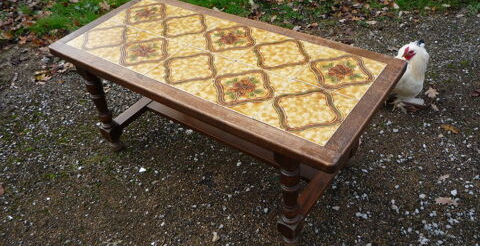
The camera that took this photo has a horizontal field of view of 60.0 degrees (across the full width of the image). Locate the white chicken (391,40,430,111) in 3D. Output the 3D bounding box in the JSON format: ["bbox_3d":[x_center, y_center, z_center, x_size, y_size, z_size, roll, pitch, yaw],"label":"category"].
[{"bbox_3d":[0.696,-0.201,1.679,0.165,0.315,0.275,26,50,32],"label":"white chicken"}]

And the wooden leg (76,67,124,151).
[{"bbox_3d":[-0.520,-0.053,1.579,0.060,0.430,0.060,22,48,29],"label":"wooden leg"}]

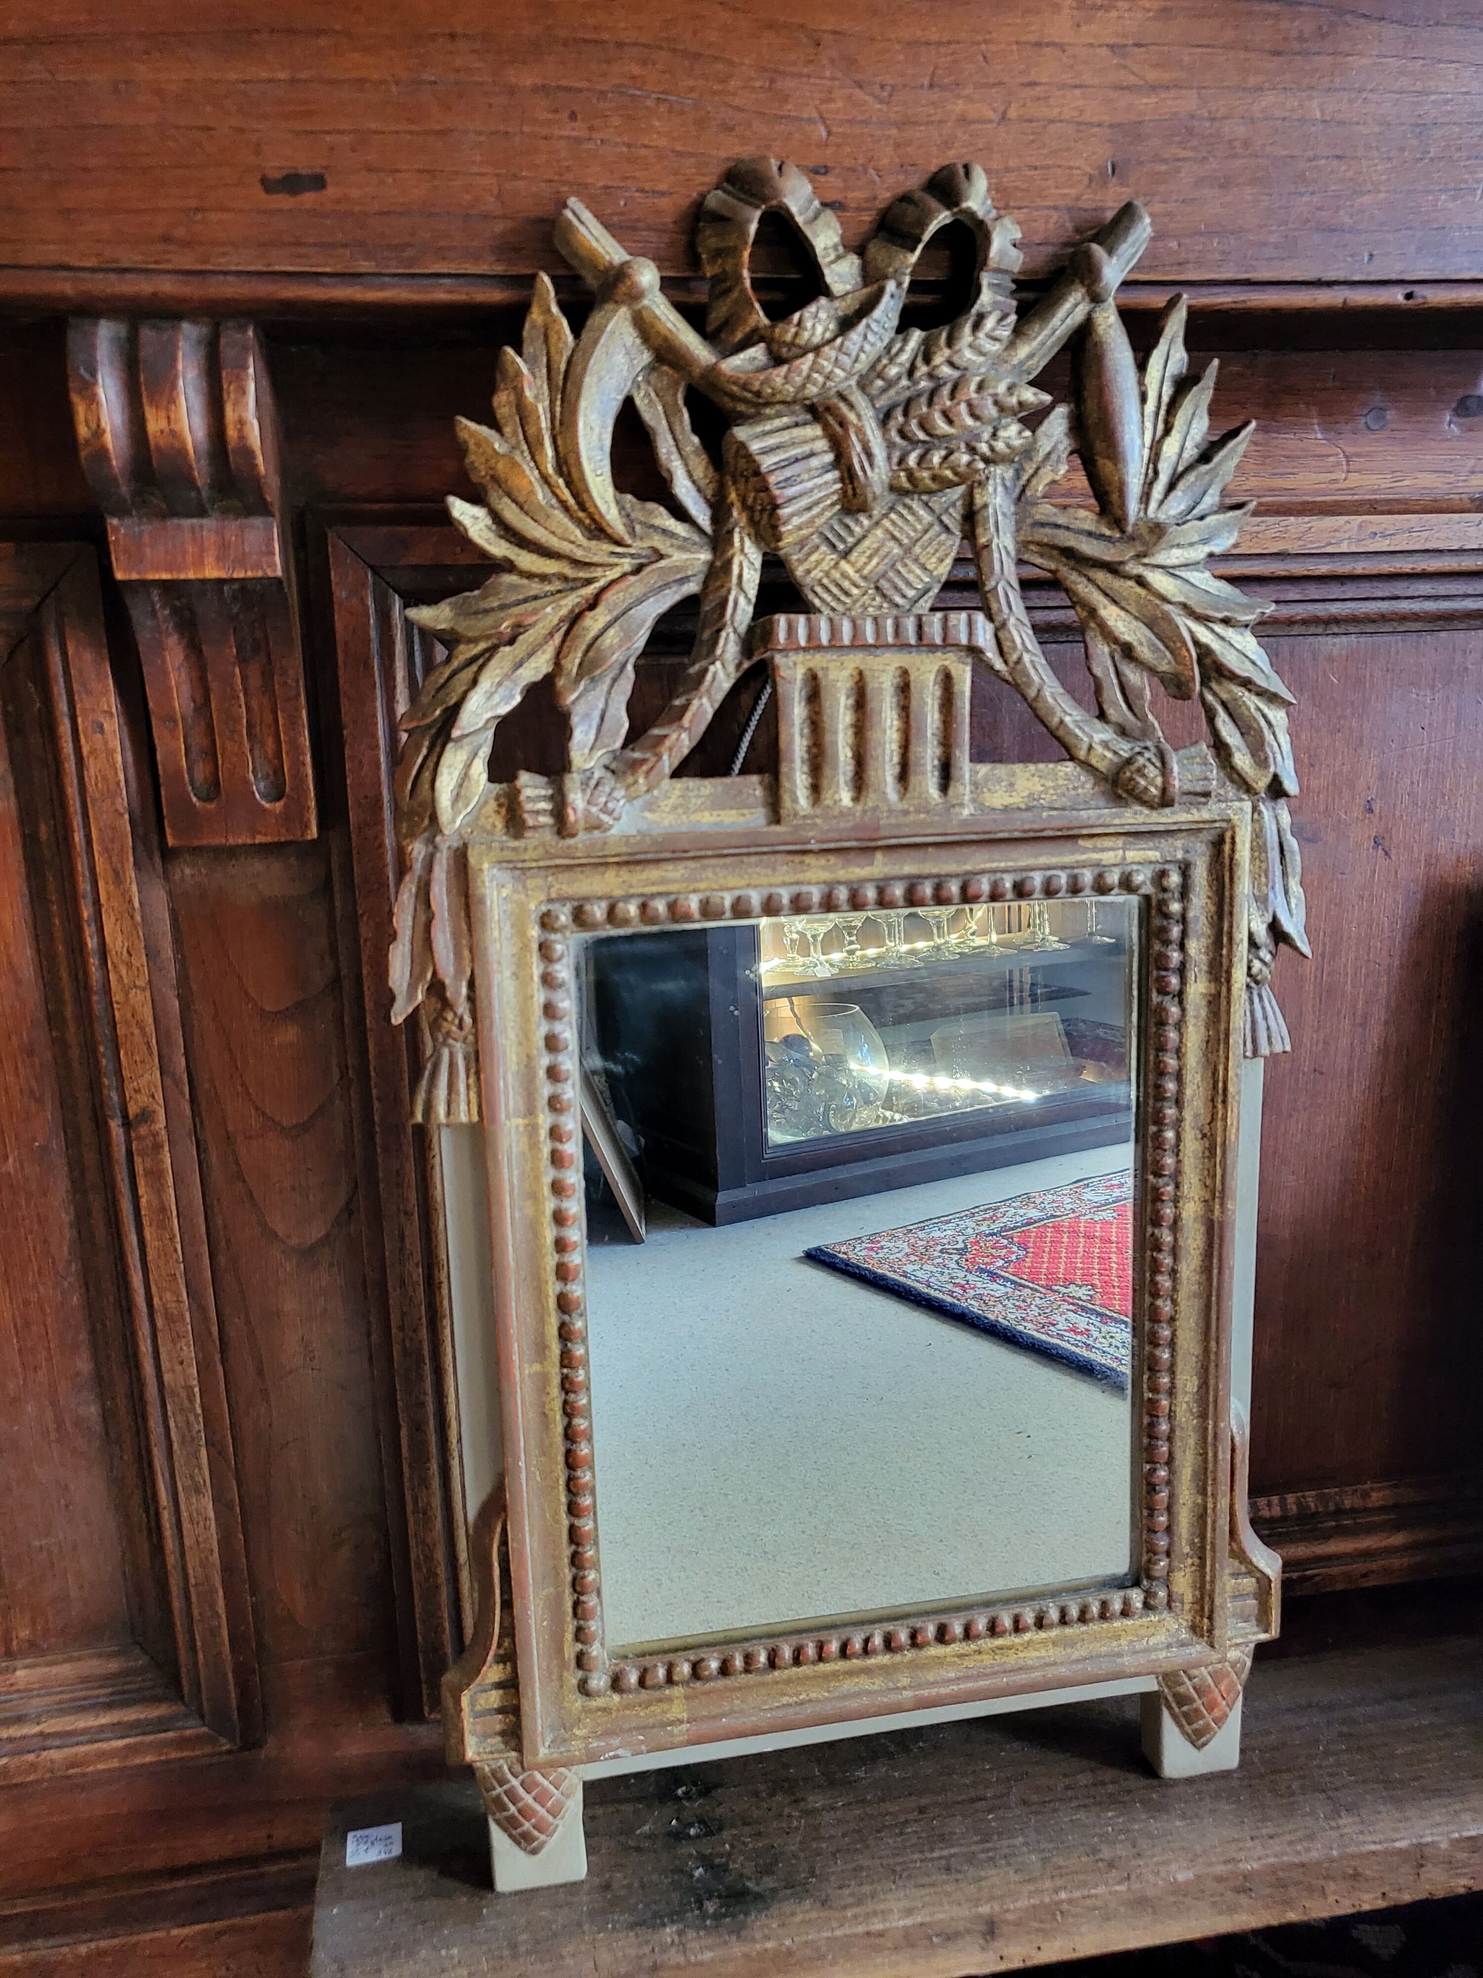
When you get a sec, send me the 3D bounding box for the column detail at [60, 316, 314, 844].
[{"bbox_3d":[-0.206,-0.148,0.573,0.061,0.193,0.066,-3,15,-9],"label":"column detail"}]

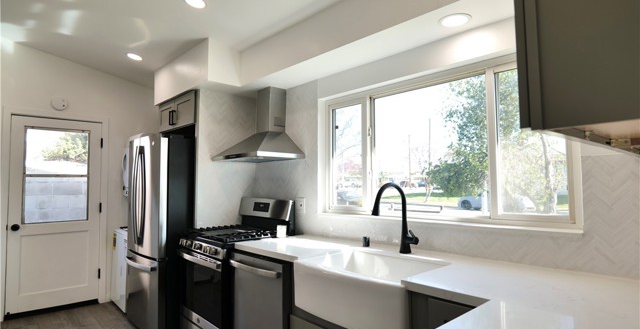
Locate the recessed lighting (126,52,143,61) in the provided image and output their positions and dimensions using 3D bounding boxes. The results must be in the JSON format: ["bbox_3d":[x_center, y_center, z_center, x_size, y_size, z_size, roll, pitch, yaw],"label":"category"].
[{"bbox_3d":[-1.921,-1.105,3.679,0.170,0.030,0.170,18,-15,-41],"label":"recessed lighting"}]

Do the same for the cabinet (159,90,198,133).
[{"bbox_3d":[-1.224,-0.498,3.809,0.620,0.300,0.920,3,-5,-43],"label":"cabinet"}]

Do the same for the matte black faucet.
[{"bbox_3d":[0.441,0.318,2.086,0.285,0.430,0.120,2,-4,-33],"label":"matte black faucet"}]

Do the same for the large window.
[{"bbox_3d":[0.634,-0.098,2.333,0.100,0.915,1.750,3,-5,-43],"label":"large window"}]

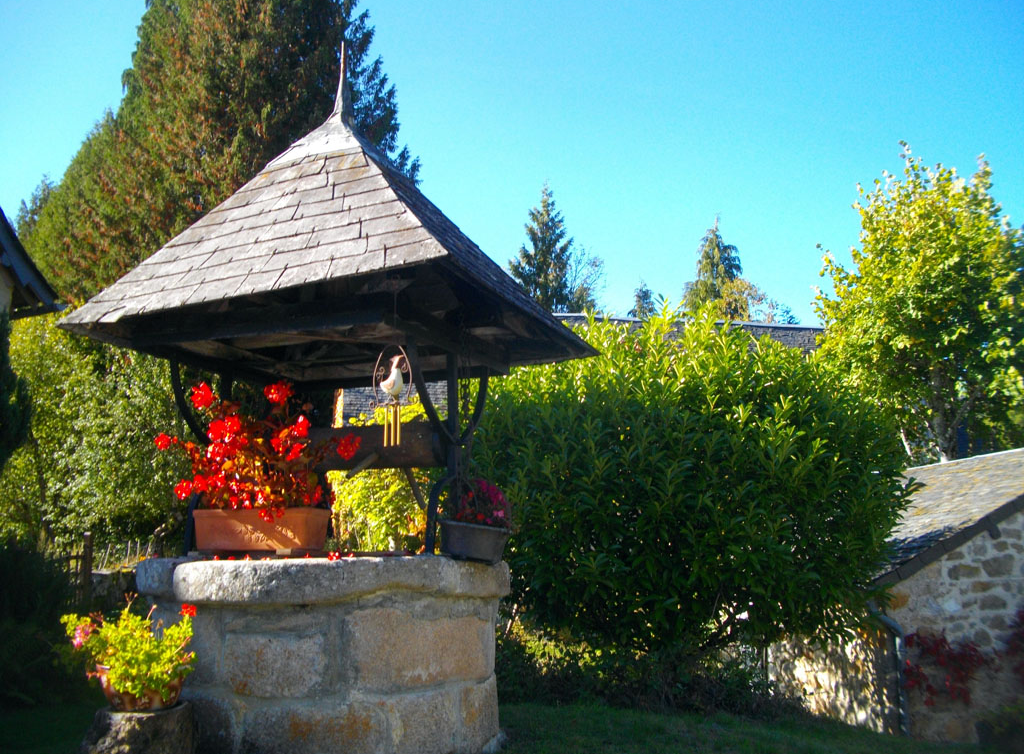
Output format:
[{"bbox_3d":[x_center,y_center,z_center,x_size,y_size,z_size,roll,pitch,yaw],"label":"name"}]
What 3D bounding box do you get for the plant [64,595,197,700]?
[{"bbox_3d":[-1.305,0.931,3.120,0.440,0.360,0.400,4,-13,-21],"label":"plant"}]

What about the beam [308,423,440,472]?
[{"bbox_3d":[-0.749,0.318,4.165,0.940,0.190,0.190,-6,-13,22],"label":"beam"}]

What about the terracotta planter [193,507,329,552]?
[{"bbox_3d":[-0.980,0.596,3.586,0.525,0.170,0.165,-5,-13,17],"label":"terracotta planter"}]

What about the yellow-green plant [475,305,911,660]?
[{"bbox_3d":[1.373,0.812,7.054,3.150,2.600,2.700,-3,-12,11],"label":"yellow-green plant"}]

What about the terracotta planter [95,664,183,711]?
[{"bbox_3d":[-1.263,1.053,3.110,0.300,0.150,0.300,4,-13,-21],"label":"terracotta planter"}]

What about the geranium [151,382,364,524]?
[{"bbox_3d":[-1.008,0.292,3.645,0.680,0.520,0.440,-5,-13,17],"label":"geranium"}]

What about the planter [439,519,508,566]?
[{"bbox_3d":[-0.146,0.663,3.662,0.265,0.150,0.180,8,-12,-13],"label":"planter"}]

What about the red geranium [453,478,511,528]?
[{"bbox_3d":[-0.131,0.514,3.695,0.225,0.190,0.200,2,-13,-15],"label":"red geranium"}]

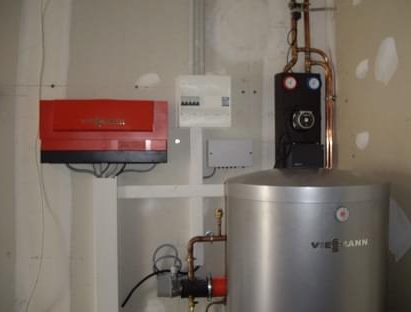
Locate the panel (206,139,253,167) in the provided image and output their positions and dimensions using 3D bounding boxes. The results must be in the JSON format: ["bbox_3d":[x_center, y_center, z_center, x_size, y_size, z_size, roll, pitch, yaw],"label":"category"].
[{"bbox_3d":[0.121,-0.013,2.261,0.222,0.136,0.050,0,1,-9],"label":"panel"}]

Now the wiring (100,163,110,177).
[{"bbox_3d":[-0.471,0.065,2.133,0.043,0.063,0.040,0,1,-9],"label":"wiring"}]

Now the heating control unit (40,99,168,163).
[{"bbox_3d":[-0.456,-0.107,2.103,0.552,0.277,0.180,0,1,-9],"label":"heating control unit"}]

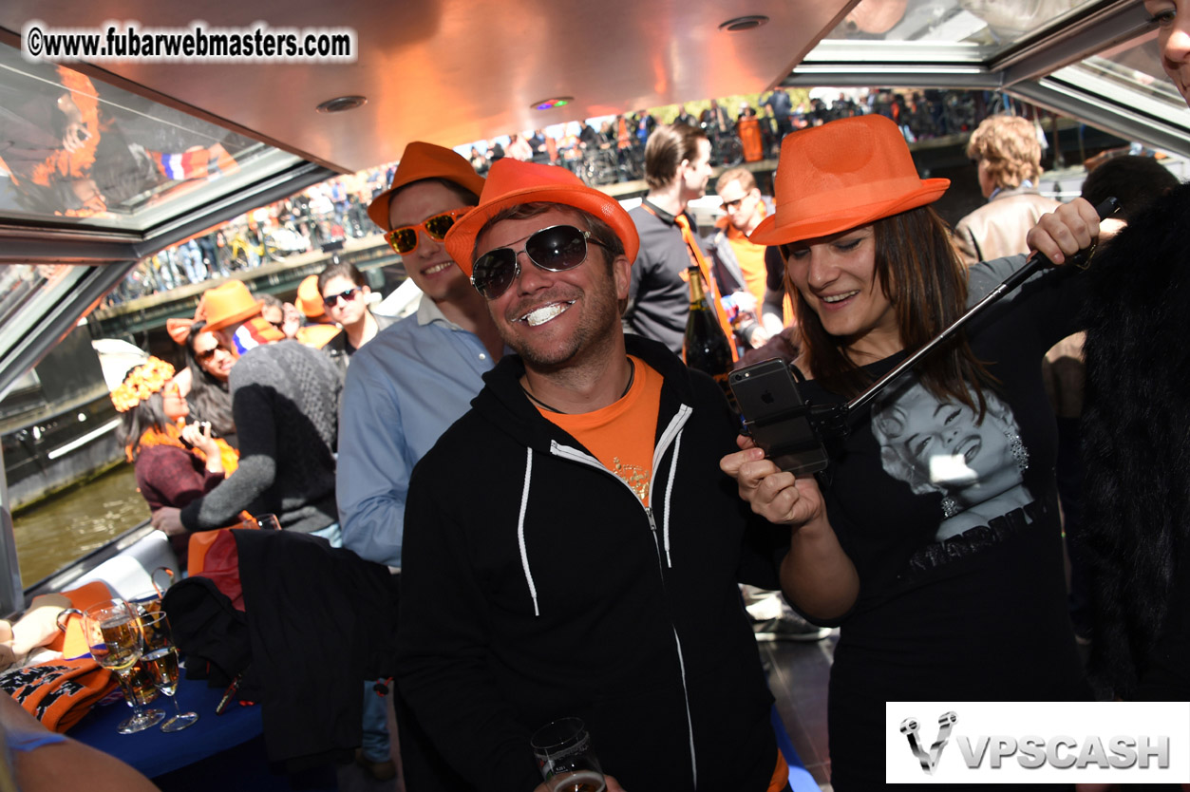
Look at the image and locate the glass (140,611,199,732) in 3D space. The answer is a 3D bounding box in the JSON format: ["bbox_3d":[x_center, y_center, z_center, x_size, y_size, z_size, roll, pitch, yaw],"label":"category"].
[{"bbox_3d":[-0.637,0.407,1.370,0.059,0.162,0.059,-13,9,-3],"label":"glass"}]

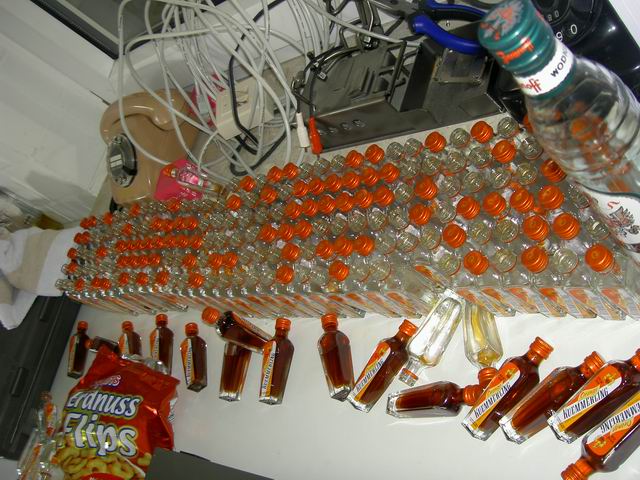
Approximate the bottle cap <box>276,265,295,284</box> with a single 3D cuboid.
[{"bbox_3d":[-0.037,0.037,0.779,0.018,0.012,0.018,-6,59,44],"label":"bottle cap"}]

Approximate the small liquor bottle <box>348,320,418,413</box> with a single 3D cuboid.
[{"bbox_3d":[0.063,0.120,0.689,0.093,0.024,0.024,-57,38,-2],"label":"small liquor bottle"}]

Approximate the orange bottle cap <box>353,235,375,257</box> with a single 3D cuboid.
[{"bbox_3d":[0.042,0.005,0.676,0.018,0.011,0.018,-6,59,44],"label":"orange bottle cap"}]

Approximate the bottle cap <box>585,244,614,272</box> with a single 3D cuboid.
[{"bbox_3d":[0.185,0.013,0.478,0.016,0.010,0.016,-5,64,46],"label":"bottle cap"}]

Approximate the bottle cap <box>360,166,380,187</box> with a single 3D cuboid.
[{"bbox_3d":[0.047,-0.058,0.672,0.016,0.010,0.016,-5,64,46],"label":"bottle cap"}]

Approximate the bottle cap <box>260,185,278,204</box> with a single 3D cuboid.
[{"bbox_3d":[-0.054,-0.048,0.776,0.016,0.010,0.016,-26,50,36],"label":"bottle cap"}]

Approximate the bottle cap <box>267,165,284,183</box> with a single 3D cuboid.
[{"bbox_3d":[-0.049,-0.071,0.784,0.016,0.010,0.016,-26,50,36],"label":"bottle cap"}]

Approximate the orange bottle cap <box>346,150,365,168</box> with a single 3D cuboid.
[{"bbox_3d":[0.039,-0.088,0.792,0.018,0.012,0.018,-26,46,31],"label":"orange bottle cap"}]

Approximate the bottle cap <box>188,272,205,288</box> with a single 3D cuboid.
[{"bbox_3d":[-0.150,0.049,0.875,0.018,0.012,0.018,-6,61,45],"label":"bottle cap"}]

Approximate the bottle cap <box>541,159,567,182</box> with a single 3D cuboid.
[{"bbox_3d":[0.190,-0.056,0.585,0.018,0.012,0.018,-6,61,45],"label":"bottle cap"}]

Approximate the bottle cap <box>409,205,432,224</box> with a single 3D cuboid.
[{"bbox_3d":[0.093,-0.024,0.666,0.018,0.012,0.018,-6,61,45],"label":"bottle cap"}]

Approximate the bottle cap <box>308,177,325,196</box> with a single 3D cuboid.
[{"bbox_3d":[-0.003,-0.059,0.791,0.018,0.012,0.018,-26,48,33],"label":"bottle cap"}]

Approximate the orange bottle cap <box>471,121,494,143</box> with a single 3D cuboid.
[{"bbox_3d":[0.154,-0.102,0.683,0.018,0.012,0.018,-6,59,44],"label":"orange bottle cap"}]

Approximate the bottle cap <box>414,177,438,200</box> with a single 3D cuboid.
[{"bbox_3d":[0.103,-0.050,0.697,0.018,0.012,0.018,-6,59,44],"label":"bottle cap"}]

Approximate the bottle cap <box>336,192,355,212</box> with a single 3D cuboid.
[{"bbox_3d":[0.027,-0.040,0.769,0.018,0.012,0.018,-6,59,44],"label":"bottle cap"}]

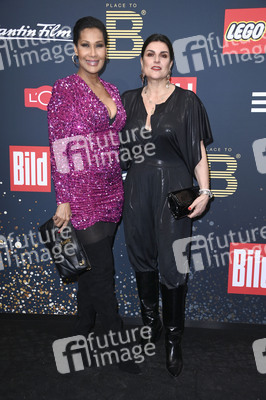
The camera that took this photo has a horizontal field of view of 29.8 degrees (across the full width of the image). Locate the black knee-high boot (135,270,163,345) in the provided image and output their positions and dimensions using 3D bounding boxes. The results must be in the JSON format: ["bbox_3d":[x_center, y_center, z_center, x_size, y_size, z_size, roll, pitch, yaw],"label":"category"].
[{"bbox_3d":[0.079,0.621,2.856,0.140,0.500,0.260,8,14,31],"label":"black knee-high boot"}]

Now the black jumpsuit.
[{"bbox_3d":[0.156,-0.064,2.593,0.500,1.030,0.330,2,12,8],"label":"black jumpsuit"}]

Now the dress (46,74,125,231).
[{"bbox_3d":[-0.233,-0.243,2.525,0.420,0.770,0.300,-7,14,-32],"label":"dress"}]

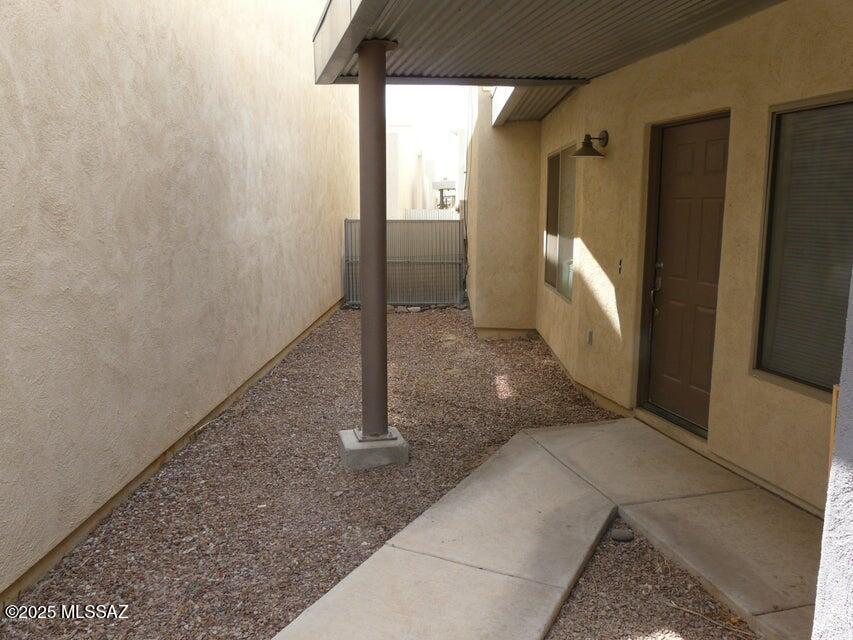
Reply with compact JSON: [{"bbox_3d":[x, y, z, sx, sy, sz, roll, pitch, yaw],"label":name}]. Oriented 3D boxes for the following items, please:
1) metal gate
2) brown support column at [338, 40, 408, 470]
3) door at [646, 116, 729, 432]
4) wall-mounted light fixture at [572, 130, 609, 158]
[{"bbox_3d":[-0.385,-1.006,12.102,2.150,1.500,0.070,0,9,1],"label":"metal gate"},{"bbox_3d":[-0.355,-0.402,4.450,0.390,2.665,0.385,-2,9,-14],"label":"brown support column"},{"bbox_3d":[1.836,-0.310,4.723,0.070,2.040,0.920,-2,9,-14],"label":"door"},{"bbox_3d":[1.306,-1.412,5.558,0.285,0.220,0.265,-2,9,-14],"label":"wall-mounted light fixture"}]

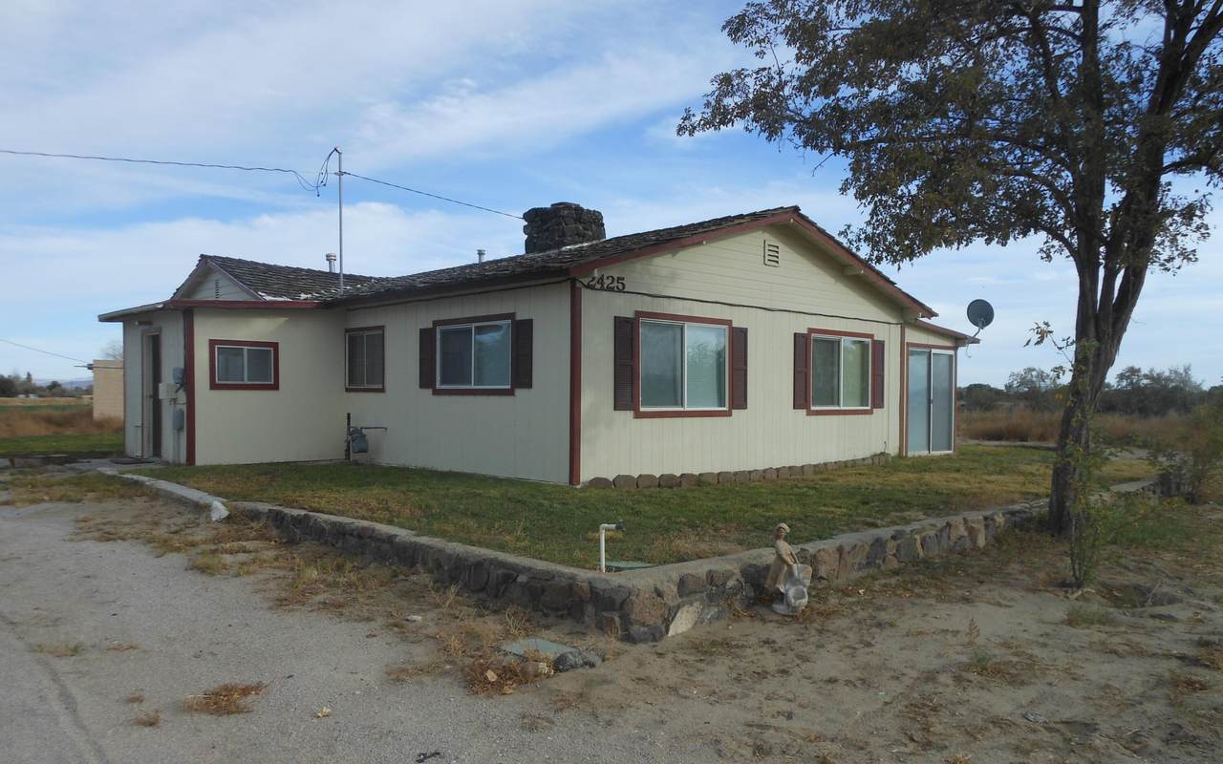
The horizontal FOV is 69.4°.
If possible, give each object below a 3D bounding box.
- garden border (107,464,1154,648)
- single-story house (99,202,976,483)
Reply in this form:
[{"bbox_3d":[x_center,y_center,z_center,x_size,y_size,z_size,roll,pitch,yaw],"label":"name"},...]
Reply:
[{"bbox_3d":[0.550,1.537,13.364,11.700,0.370,11.000,1,-1,-44],"label":"garden border"},{"bbox_3d":[-1.308,-1.031,16.980,13.600,4.780,11.250,1,-1,-44],"label":"single-story house"}]

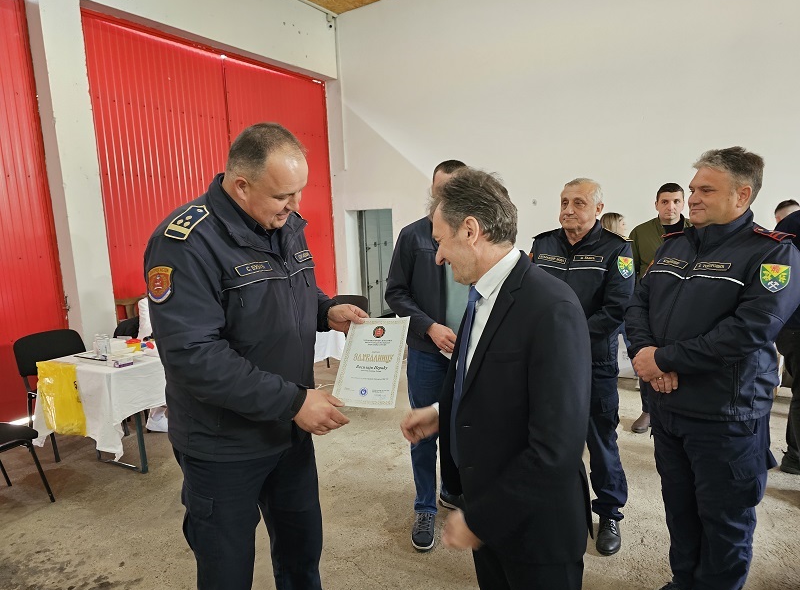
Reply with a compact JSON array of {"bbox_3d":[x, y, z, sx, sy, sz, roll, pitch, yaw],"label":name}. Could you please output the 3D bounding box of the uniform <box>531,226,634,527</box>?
[{"bbox_3d":[0.882,0.391,2.562,0.570,1.460,0.360,4,10,37],"label":"uniform"}]

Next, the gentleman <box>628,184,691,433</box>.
[{"bbox_3d":[1.920,0.105,3.811,0.580,1.780,0.380,4,10,37],"label":"gentleman"}]

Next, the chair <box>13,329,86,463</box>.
[{"bbox_3d":[-2.490,0.712,4.030,0.550,0.820,0.540,3,9,34],"label":"chair"}]

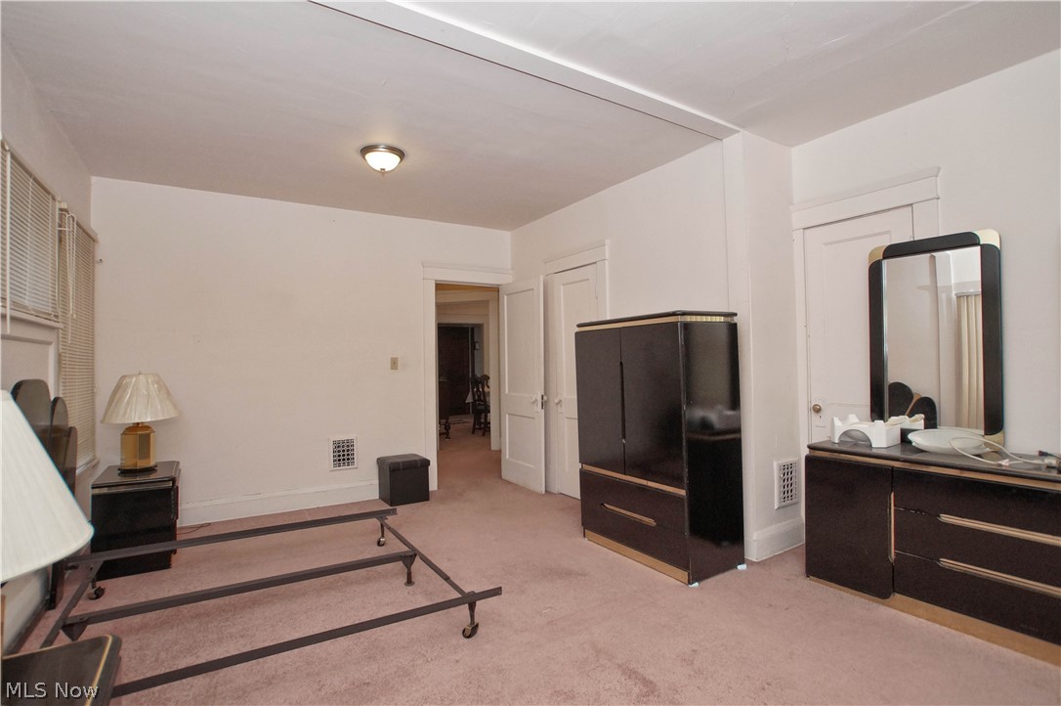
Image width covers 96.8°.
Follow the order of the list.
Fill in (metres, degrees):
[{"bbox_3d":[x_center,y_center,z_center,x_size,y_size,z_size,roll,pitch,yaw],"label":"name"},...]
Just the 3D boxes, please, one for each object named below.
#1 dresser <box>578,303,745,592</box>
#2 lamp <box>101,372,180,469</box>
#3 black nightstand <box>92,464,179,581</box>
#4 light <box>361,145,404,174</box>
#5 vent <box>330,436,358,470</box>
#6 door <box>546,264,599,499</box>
[{"bbox_3d":[0.828,0.543,3.141,0.530,1.525,0.900,0,-1,-34],"label":"dresser"},{"bbox_3d":[-2.673,0.460,3.221,0.410,0.670,0.410,0,-1,-34],"label":"lamp"},{"bbox_3d":[-2.579,1.071,3.119,0.400,0.560,0.610,0,-1,-34],"label":"black nightstand"},{"bbox_3d":[-0.978,-1.259,3.114,0.290,0.140,0.290,0,-1,-34],"label":"light"},{"bbox_3d":[-1.685,0.909,4.262,0.245,0.295,0.025,0,-1,-31],"label":"vent"},{"bbox_3d":[0.417,0.278,4.303,0.050,2.100,0.640,0,-1,-34],"label":"door"}]

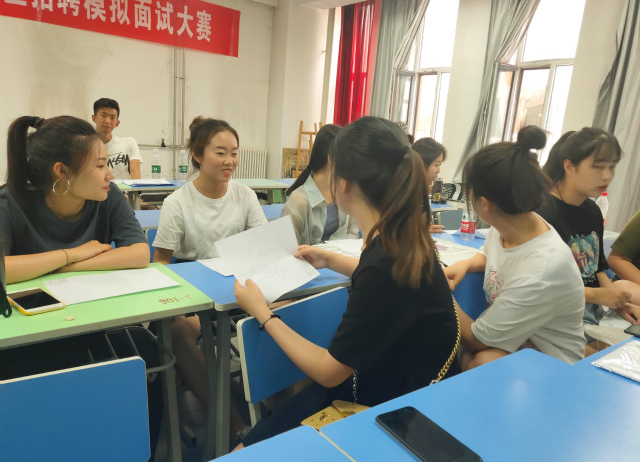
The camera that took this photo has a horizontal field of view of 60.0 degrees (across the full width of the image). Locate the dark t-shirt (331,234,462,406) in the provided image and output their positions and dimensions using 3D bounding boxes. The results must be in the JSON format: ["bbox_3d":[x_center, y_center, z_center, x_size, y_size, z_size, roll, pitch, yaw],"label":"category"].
[{"bbox_3d":[0.159,0.263,1.285,0.270,0.560,0.380,12,14,30],"label":"dark t-shirt"}]

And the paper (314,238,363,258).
[{"bbox_3d":[0.111,0.062,2.088,0.280,0.003,0.210,-6,16,-39],"label":"paper"}]

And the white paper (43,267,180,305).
[{"bbox_3d":[-0.548,0.143,1.487,0.297,0.003,0.210,-6,16,-39],"label":"white paper"}]

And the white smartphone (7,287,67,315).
[{"bbox_3d":[-0.676,0.167,1.317,0.080,0.010,0.157,-8,17,-44],"label":"white smartphone"}]

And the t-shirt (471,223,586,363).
[{"bbox_3d":[0.568,0.267,1.553,0.300,0.550,0.400,6,13,8],"label":"t-shirt"}]

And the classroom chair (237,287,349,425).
[{"bbox_3d":[0.080,0.593,1.345,0.440,0.780,0.400,15,16,40],"label":"classroom chair"}]

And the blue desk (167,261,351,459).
[{"bbox_3d":[-0.165,0.487,1.812,0.620,0.750,0.410,-6,16,-39],"label":"blue desk"}]

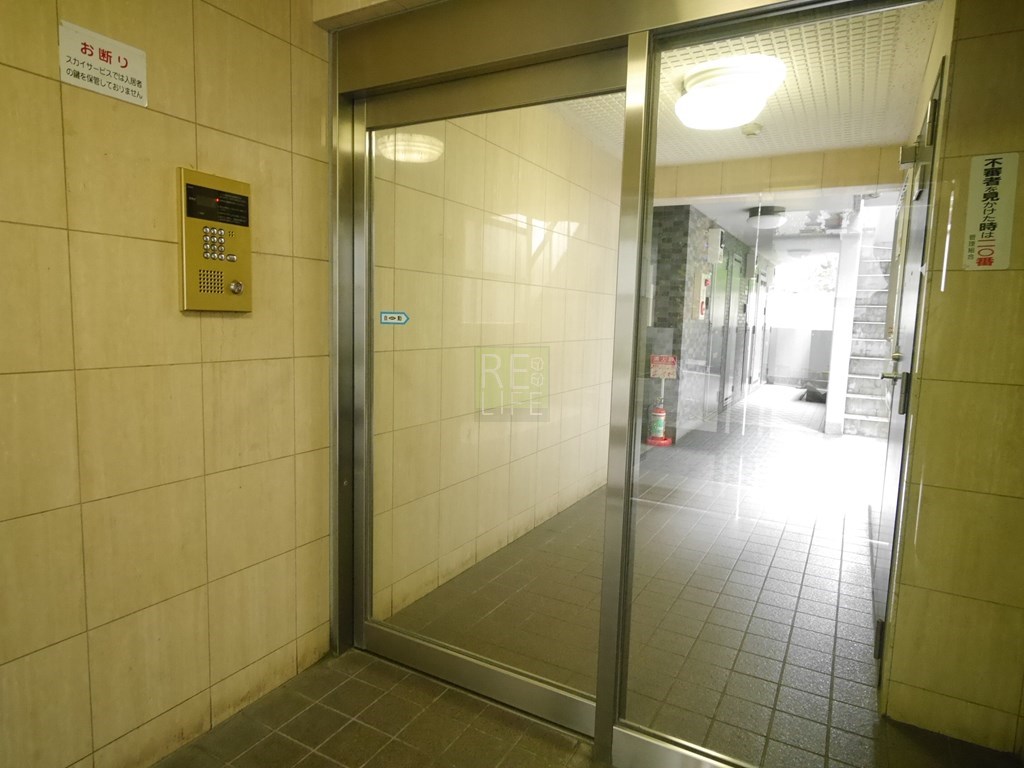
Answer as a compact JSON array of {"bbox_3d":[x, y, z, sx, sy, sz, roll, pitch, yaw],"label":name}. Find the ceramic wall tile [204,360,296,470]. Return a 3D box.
[{"bbox_3d":[-0.747,0.084,1.698,0.010,0.302,0.295,5,7,30],"label":"ceramic wall tile"}]

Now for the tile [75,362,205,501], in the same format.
[{"bbox_3d":[-0.894,0.107,1.444,0.010,0.302,0.295,5,7,30],"label":"tile"}]

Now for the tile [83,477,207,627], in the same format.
[{"bbox_3d":[-0.903,0.407,1.476,0.010,0.302,0.295,5,7,30],"label":"tile"}]

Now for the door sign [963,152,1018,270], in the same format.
[{"bbox_3d":[1.267,-0.453,1.567,0.098,0.297,0.004,5,7,30],"label":"door sign"}]

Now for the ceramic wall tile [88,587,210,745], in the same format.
[{"bbox_3d":[-0.913,0.707,1.509,0.010,0.302,0.295,5,7,30],"label":"ceramic wall tile"}]

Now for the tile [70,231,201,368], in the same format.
[{"bbox_3d":[-0.885,-0.193,1.411,0.010,0.302,0.295,5,7,30],"label":"tile"}]

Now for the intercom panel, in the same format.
[{"bbox_3d":[-0.773,-0.363,1.547,0.025,0.345,0.188,5,7,30],"label":"intercom panel"}]

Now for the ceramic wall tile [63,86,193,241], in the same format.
[{"bbox_3d":[-0.875,-0.493,1.378,0.010,0.302,0.295,5,7,30],"label":"ceramic wall tile"}]

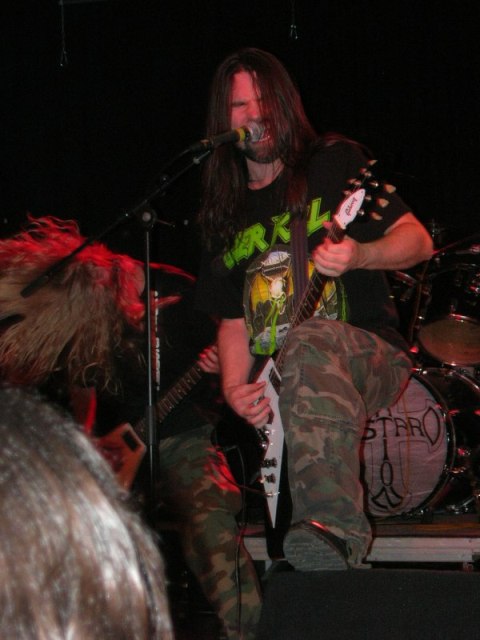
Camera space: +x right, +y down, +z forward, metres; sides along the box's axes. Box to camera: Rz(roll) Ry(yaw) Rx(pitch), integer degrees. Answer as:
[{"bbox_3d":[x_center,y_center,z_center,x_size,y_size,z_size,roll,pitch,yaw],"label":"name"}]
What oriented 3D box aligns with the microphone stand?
[{"bbox_3d":[-0.255,0.280,3.980,0.600,1.380,0.500,-2,4,-27],"label":"microphone stand"}]

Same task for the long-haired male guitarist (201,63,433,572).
[{"bbox_3d":[0.180,0.140,4.100,0.600,1.560,0.740,1,4,19],"label":"long-haired male guitarist"}]

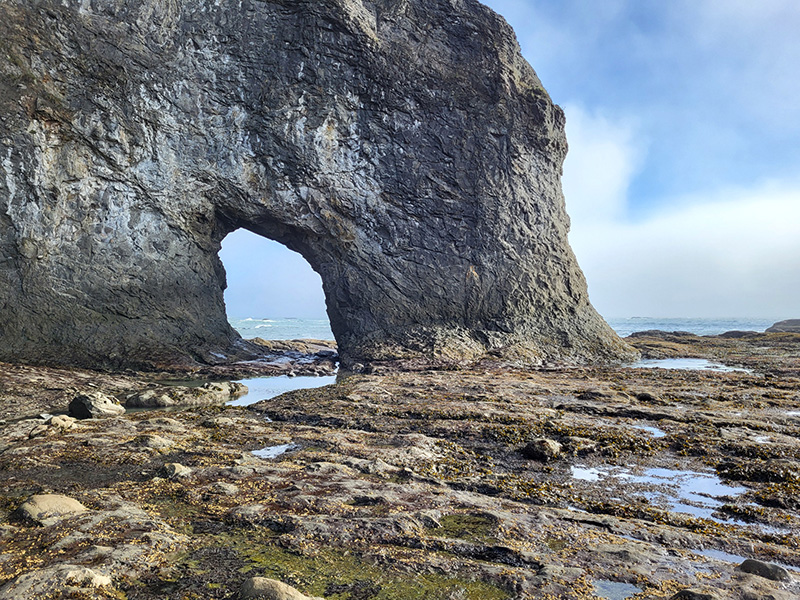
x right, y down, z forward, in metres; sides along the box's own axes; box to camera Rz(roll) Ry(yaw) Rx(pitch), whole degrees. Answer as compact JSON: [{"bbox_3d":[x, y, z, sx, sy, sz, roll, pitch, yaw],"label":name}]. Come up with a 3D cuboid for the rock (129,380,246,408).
[{"bbox_3d":[-4.360,1.936,12.434,2.381,0.495,0.857,1,-2,-33],"label":"rock"}]

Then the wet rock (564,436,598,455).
[{"bbox_3d":[2.190,1.742,7.255,0.393,0.176,0.295,-1,-2,17],"label":"wet rock"}]

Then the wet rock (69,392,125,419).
[{"bbox_3d":[-5.050,1.732,10.006,0.832,0.370,0.707,1,-2,-27],"label":"wet rock"}]

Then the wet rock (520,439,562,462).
[{"bbox_3d":[1.667,1.762,7.087,0.478,0.235,0.373,0,-2,0],"label":"wet rock"}]

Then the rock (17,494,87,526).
[{"bbox_3d":[-2.743,1.662,4.754,0.496,0.209,0.337,0,-2,-10],"label":"rock"}]

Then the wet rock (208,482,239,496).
[{"bbox_3d":[-1.621,1.730,5.522,0.264,0.091,0.198,1,-2,-16],"label":"wet rock"}]

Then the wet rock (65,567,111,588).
[{"bbox_3d":[-1.849,1.643,3.559,0.246,0.095,0.172,0,-2,0],"label":"wet rock"}]

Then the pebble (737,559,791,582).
[{"bbox_3d":[2.259,1.672,3.737,0.288,0.095,0.201,-1,-2,36],"label":"pebble"}]

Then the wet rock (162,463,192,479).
[{"bbox_3d":[-2.309,1.769,6.239,0.289,0.147,0.231,0,-2,0],"label":"wet rock"}]

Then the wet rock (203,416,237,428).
[{"bbox_3d":[-2.695,1.815,8.974,0.486,0.138,0.340,1,-2,-17],"label":"wet rock"}]

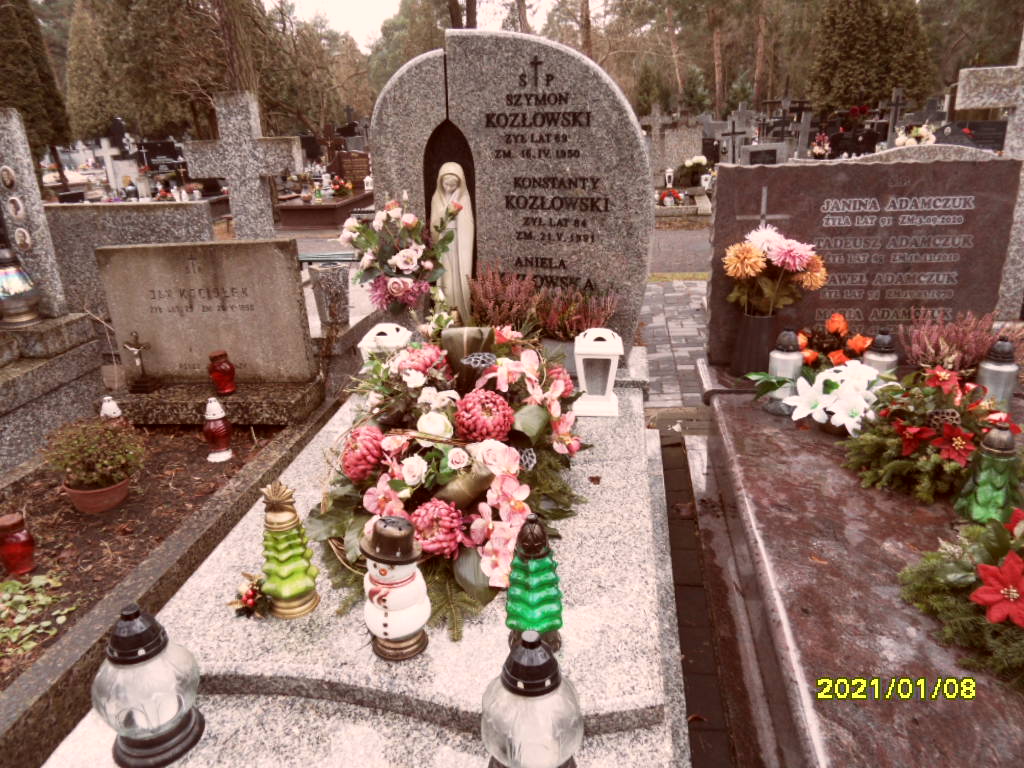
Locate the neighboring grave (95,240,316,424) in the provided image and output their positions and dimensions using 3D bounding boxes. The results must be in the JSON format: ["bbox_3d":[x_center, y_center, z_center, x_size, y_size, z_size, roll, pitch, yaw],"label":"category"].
[{"bbox_3d":[-1.096,-0.189,2.637,0.680,0.630,0.270,1,21,9],"label":"neighboring grave"}]

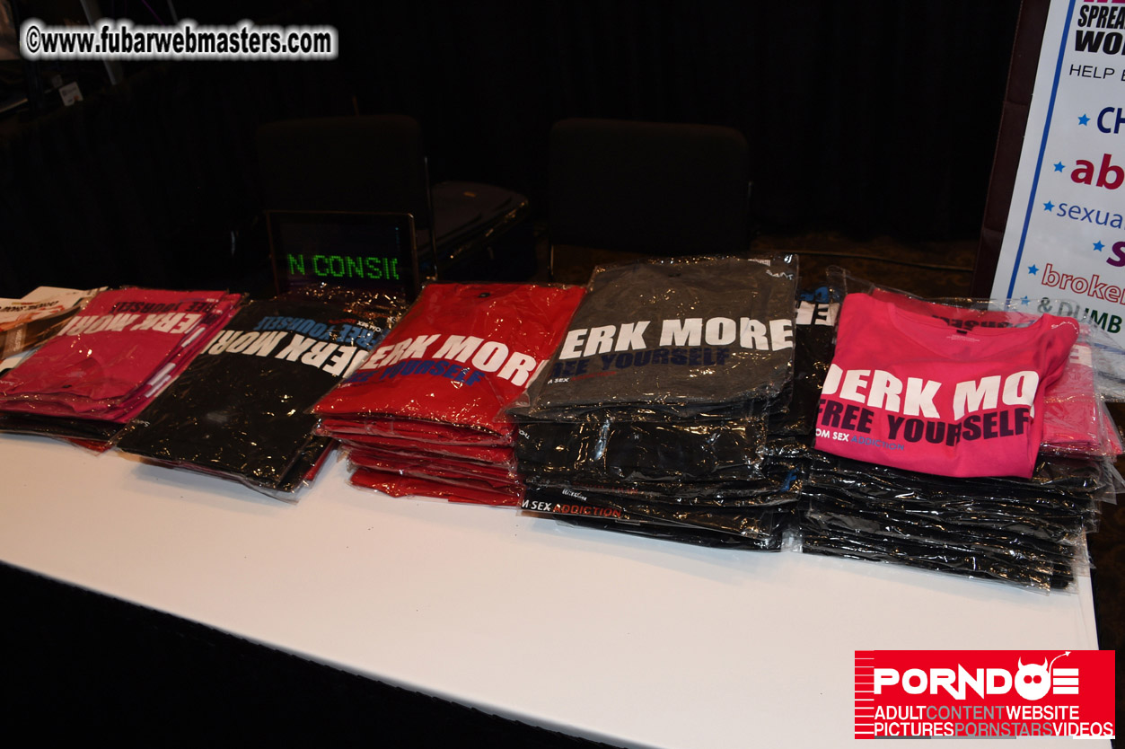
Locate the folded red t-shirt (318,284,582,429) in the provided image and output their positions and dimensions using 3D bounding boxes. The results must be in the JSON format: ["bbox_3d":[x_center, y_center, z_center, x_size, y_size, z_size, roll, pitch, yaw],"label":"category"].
[{"bbox_3d":[-0.170,-0.042,1.473,0.310,0.035,0.435,6,35,16],"label":"folded red t-shirt"}]

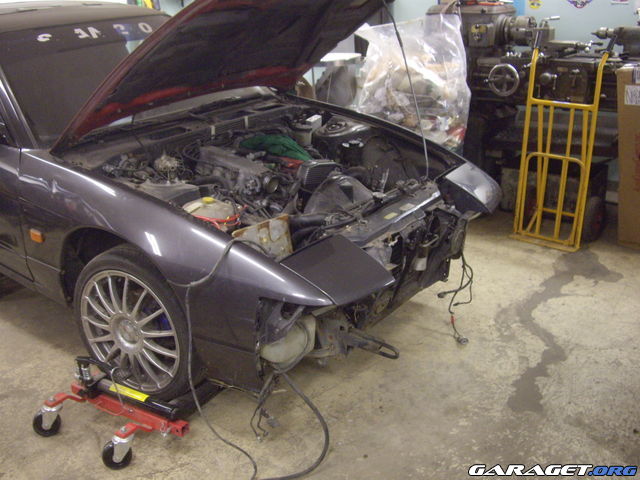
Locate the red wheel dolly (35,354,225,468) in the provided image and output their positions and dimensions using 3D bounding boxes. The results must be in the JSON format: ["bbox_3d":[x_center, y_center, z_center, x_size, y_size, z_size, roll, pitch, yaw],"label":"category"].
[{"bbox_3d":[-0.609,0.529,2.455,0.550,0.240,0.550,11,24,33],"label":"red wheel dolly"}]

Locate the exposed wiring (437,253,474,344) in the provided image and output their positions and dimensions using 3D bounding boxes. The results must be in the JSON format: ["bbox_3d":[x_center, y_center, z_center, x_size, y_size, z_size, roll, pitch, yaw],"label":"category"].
[{"bbox_3d":[0.559,0.237,2.900,0.140,0.380,0.130,11,24,33],"label":"exposed wiring"}]

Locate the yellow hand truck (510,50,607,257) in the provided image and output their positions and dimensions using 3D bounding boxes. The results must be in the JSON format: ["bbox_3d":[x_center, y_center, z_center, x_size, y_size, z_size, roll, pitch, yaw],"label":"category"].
[{"bbox_3d":[1.337,-0.520,3.845,0.370,1.120,0.450,-15,23,-38],"label":"yellow hand truck"}]

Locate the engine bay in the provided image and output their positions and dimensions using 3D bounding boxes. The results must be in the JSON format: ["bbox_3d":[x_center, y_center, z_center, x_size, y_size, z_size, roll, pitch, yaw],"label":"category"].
[{"bbox_3d":[-0.081,-0.168,2.879,1.120,0.480,1.280,16,27,31],"label":"engine bay"}]

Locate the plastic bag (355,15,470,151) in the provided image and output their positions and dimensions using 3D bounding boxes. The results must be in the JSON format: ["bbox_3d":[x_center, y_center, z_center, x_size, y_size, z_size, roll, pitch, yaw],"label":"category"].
[{"bbox_3d":[0.546,-0.774,4.150,0.660,1.050,0.500,7,22,24],"label":"plastic bag"}]

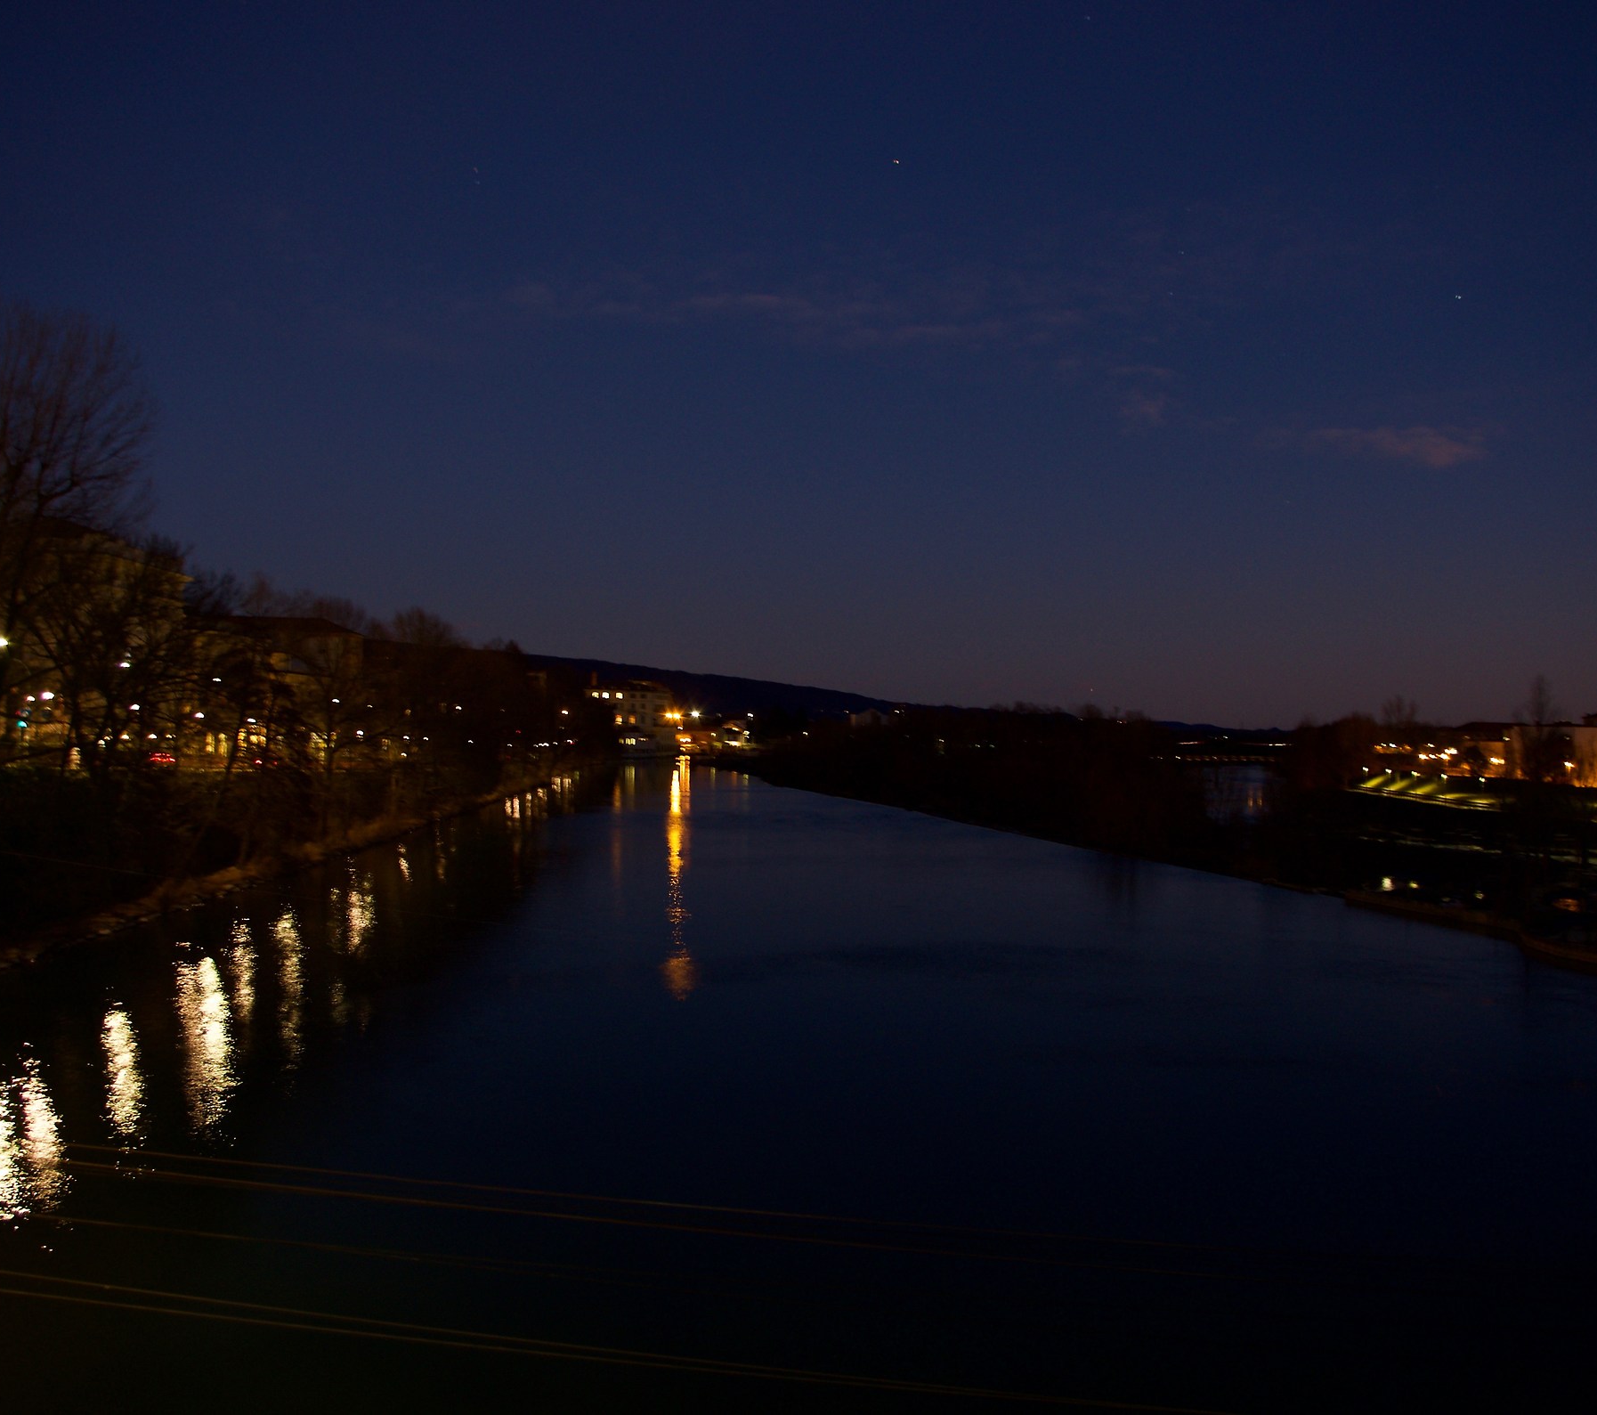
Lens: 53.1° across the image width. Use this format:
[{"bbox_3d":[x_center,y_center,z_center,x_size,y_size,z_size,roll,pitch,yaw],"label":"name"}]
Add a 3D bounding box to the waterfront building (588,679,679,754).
[{"bbox_3d":[-45.000,2.700,438.000,21.300,20.500,14.000,0,-1,22],"label":"waterfront building"}]

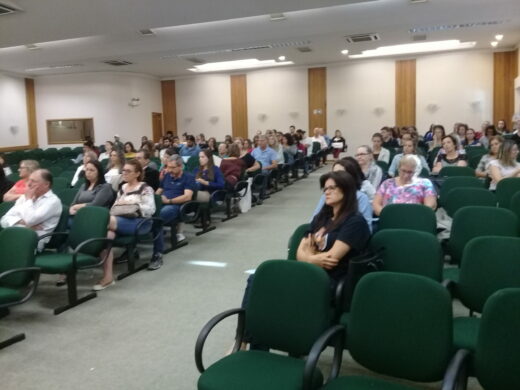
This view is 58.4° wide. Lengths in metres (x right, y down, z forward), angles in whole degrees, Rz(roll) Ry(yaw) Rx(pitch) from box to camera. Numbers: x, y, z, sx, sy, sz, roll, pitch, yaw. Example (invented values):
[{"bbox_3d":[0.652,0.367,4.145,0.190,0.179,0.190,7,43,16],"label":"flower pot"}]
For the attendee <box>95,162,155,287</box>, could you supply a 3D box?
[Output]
[{"bbox_3d":[-1.490,0.260,5.170,0.500,1.284,0.820,2,6,36],"label":"attendee"}]

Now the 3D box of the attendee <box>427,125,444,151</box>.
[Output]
[{"bbox_3d":[3.342,-0.689,8.835,0.480,1.258,0.800,1,6,29],"label":"attendee"}]

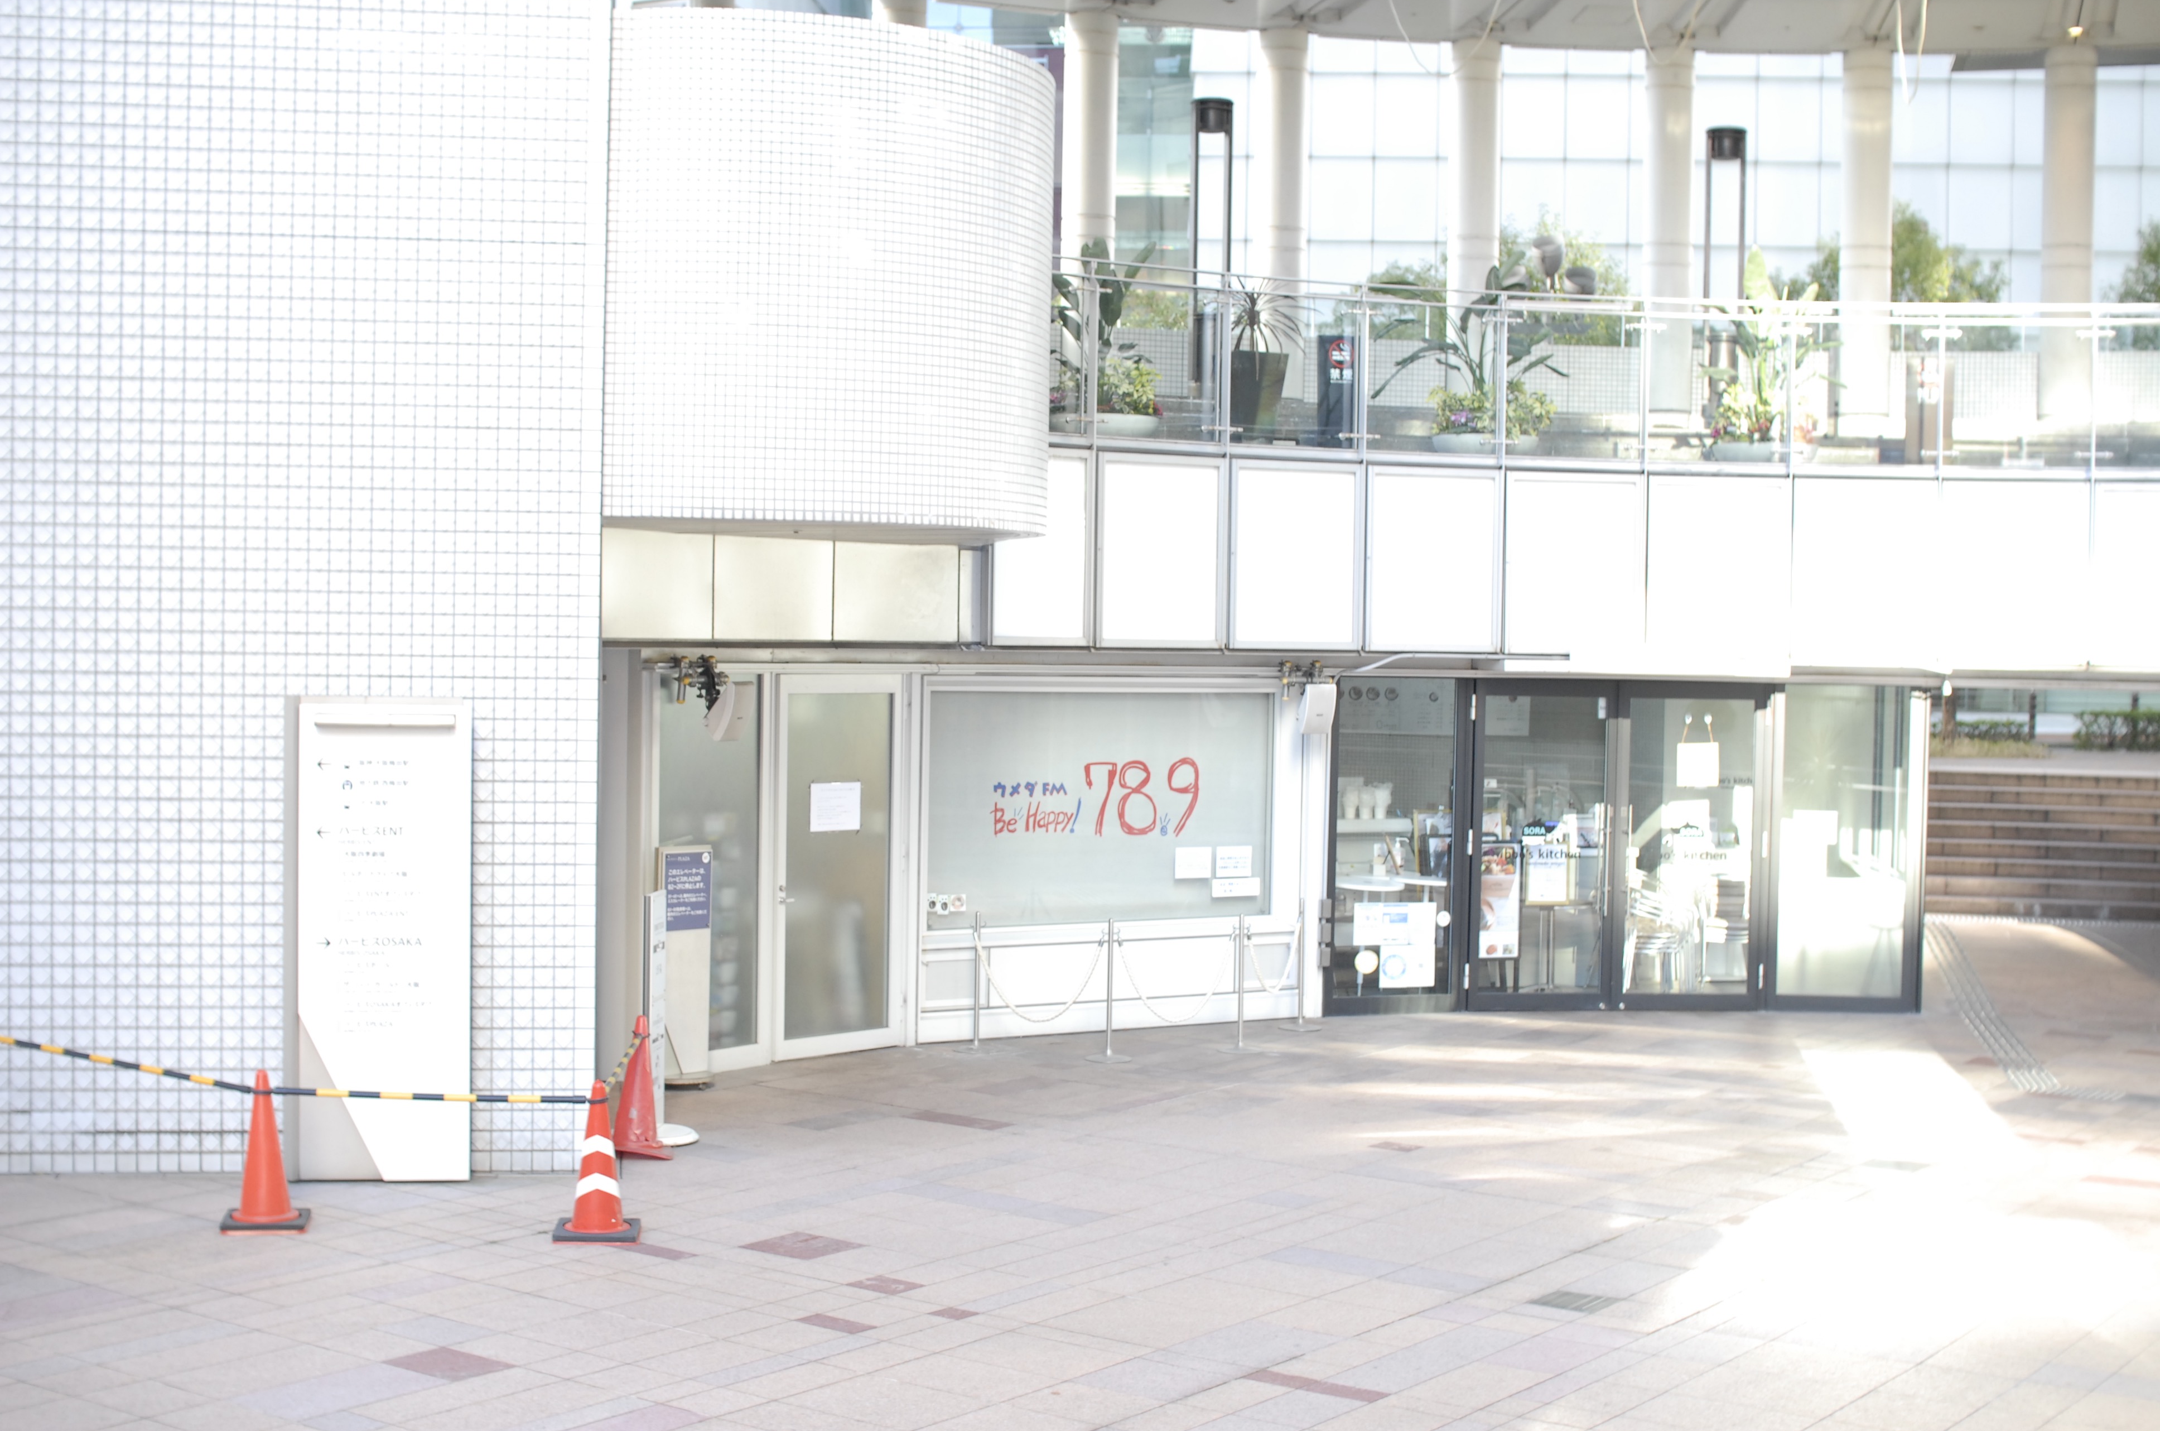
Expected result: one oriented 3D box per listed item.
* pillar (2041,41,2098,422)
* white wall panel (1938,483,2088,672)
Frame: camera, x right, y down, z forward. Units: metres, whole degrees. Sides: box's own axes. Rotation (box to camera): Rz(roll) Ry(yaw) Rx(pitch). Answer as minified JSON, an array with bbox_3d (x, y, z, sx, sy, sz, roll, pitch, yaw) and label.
[{"bbox_3d":[8.555,-4.172,23.371,0.450,3.300,0.450,1,2,0],"label":"pillar"},{"bbox_3d":[6.438,-0.958,18.663,0.944,1.290,0.060,1,2,15],"label":"white wall panel"}]

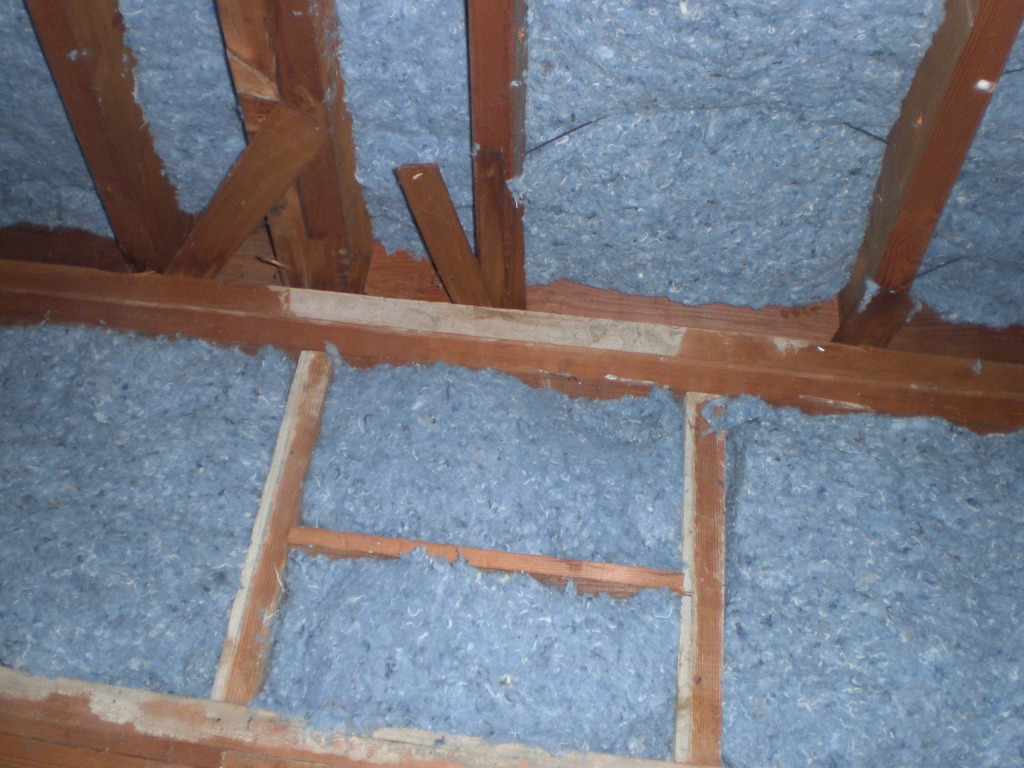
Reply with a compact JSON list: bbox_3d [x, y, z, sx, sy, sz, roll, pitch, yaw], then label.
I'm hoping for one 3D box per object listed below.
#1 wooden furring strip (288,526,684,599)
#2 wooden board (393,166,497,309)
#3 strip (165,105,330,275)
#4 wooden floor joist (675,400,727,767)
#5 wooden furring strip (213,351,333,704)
[{"bbox_3d":[-0.026,0.176,1.074,0.374,0.018,0.045,6,-33,3],"label":"wooden furring strip"},{"bbox_3d":[-0.064,-0.144,1.155,0.038,0.014,0.215,-3,-39,15],"label":"wooden board"},{"bbox_3d":[-0.282,-0.172,1.149,0.050,0.027,0.290,29,-44,-23],"label":"strip"},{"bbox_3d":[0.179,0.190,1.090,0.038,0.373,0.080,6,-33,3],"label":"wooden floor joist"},{"bbox_3d":[-0.225,0.143,1.110,0.035,0.369,0.080,6,-33,3],"label":"wooden furring strip"}]

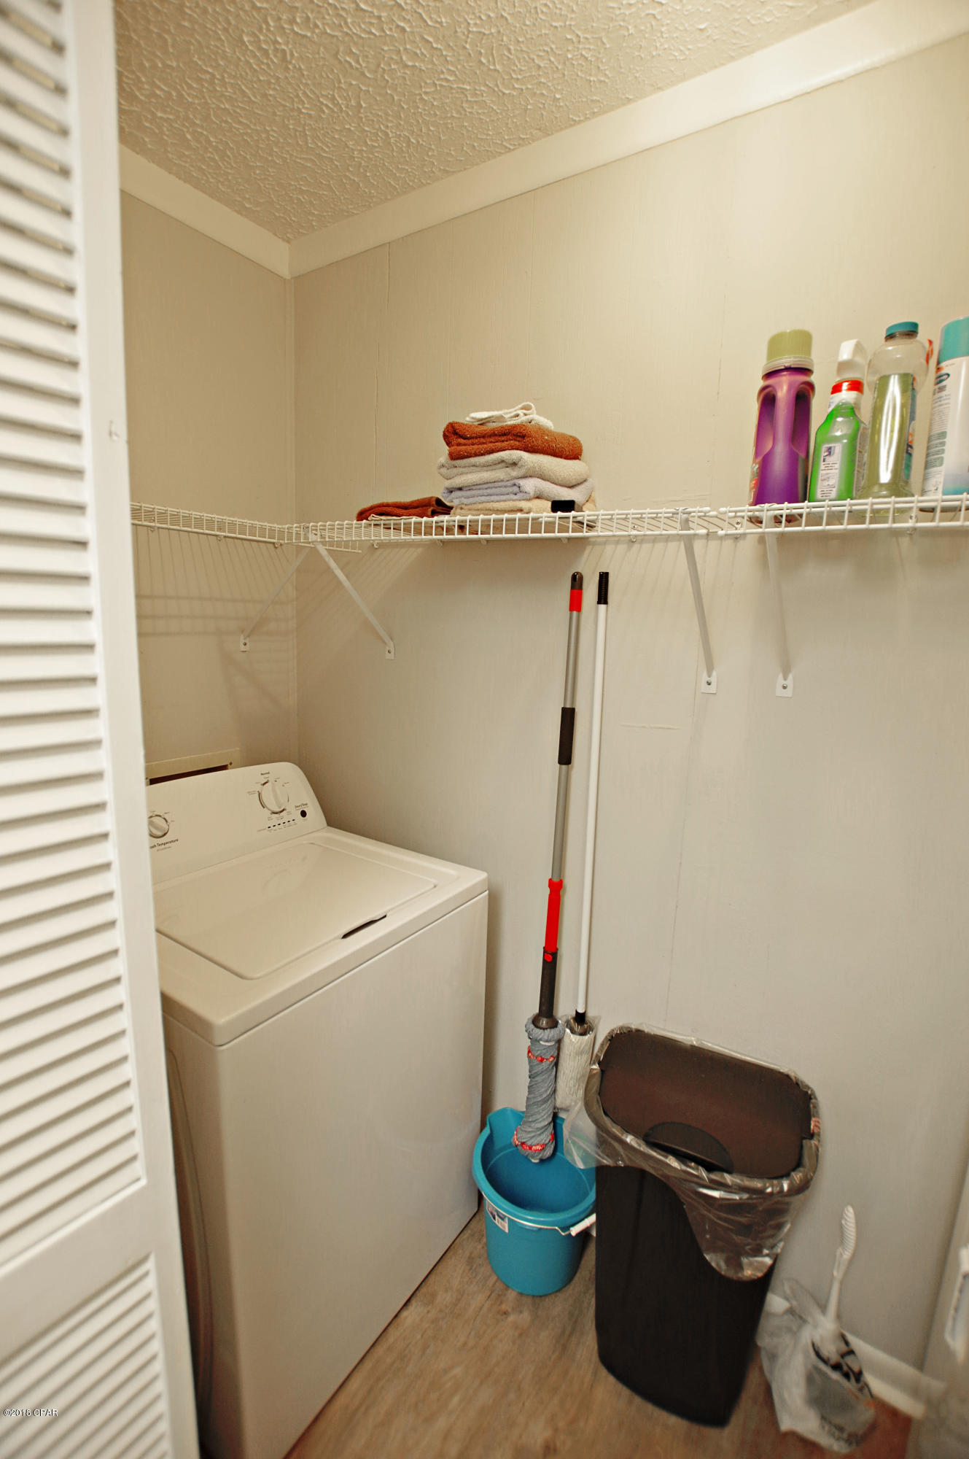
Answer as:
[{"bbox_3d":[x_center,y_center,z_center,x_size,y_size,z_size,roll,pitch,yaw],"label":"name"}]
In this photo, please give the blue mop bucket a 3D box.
[{"bbox_3d":[0.121,1.139,1.447,0.300,0.260,0.300,2,10,0],"label":"blue mop bucket"}]

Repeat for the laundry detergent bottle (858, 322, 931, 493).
[{"bbox_3d":[0.593,-0.442,0.876,0.075,0.257,0.083,8,12,31],"label":"laundry detergent bottle"}]

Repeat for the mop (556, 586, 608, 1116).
[{"bbox_3d":[0.233,0.299,1.377,0.090,1.280,0.080,8,12,31],"label":"mop"}]

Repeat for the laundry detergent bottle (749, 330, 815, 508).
[{"bbox_3d":[0.471,-0.475,0.963,0.088,0.277,0.108,7,11,25],"label":"laundry detergent bottle"}]

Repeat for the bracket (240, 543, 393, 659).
[{"bbox_3d":[-0.469,-0.336,1.587,0.420,0.275,0.306,8,12,31],"label":"bracket"}]

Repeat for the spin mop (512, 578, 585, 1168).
[{"bbox_3d":[0.164,0.393,1.420,0.100,1.485,0.088,8,12,31],"label":"spin mop"}]

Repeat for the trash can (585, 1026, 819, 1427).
[{"bbox_3d":[0.402,1.008,1.221,0.410,0.620,0.345,8,12,31],"label":"trash can"}]

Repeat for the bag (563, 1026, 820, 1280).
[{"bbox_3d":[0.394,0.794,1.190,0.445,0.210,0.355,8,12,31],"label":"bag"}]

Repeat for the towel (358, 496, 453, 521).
[{"bbox_3d":[-0.141,-0.457,1.329,0.210,0.055,0.200,8,12,31],"label":"towel"}]

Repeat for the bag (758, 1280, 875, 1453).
[{"bbox_3d":[0.650,1.222,1.178,0.205,0.235,0.180,8,12,31],"label":"bag"}]

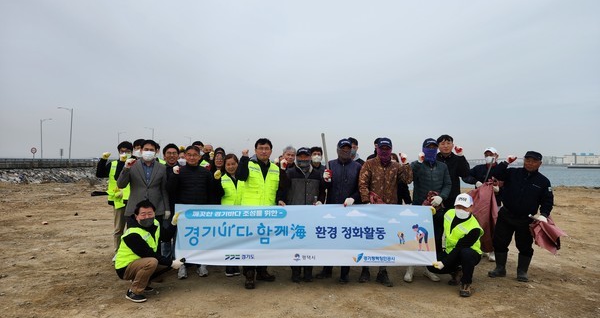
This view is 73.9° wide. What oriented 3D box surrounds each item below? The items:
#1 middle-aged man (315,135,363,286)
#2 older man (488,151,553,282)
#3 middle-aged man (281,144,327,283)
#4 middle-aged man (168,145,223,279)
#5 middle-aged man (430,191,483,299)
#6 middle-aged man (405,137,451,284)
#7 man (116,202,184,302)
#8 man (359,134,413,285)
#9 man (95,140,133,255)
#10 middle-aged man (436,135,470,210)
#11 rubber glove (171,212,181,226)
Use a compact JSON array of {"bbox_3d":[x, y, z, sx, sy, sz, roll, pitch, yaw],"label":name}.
[{"bbox_3d":[0.519,0.630,4.870,0.560,1.737,0.500,0,-1,1],"label":"middle-aged man"},{"bbox_3d":[2.753,0.703,5.000,0.740,1.594,0.480,0,-1,19],"label":"older man"},{"bbox_3d":[0.057,0.681,5.069,0.603,1.650,0.420,0,-1,0],"label":"middle-aged man"},{"bbox_3d":[-1.347,0.672,5.149,0.689,1.670,0.420,0,-1,-6],"label":"middle-aged man"},{"bbox_3d":[1.778,0.941,4.530,0.580,1.109,0.660,0,-1,27],"label":"middle-aged man"},{"bbox_3d":[1.551,0.627,4.870,0.540,1.743,0.460,0,-1,9],"label":"middle-aged man"},{"bbox_3d":[-1.671,0.974,4.370,0.720,1.039,0.560,-1,-1,41],"label":"man"},{"bbox_3d":[1.047,0.624,4.890,0.654,1.760,0.450,0,-1,5],"label":"man"},{"bbox_3d":[-2.648,0.626,5.850,0.600,1.765,0.450,0,-1,-14],"label":"man"},{"bbox_3d":[2.049,0.596,5.510,0.601,1.830,0.420,0,-1,8],"label":"middle-aged man"},{"bbox_3d":[-1.386,0.672,4.450,0.090,0.160,0.100,14,7,-36],"label":"rubber glove"}]

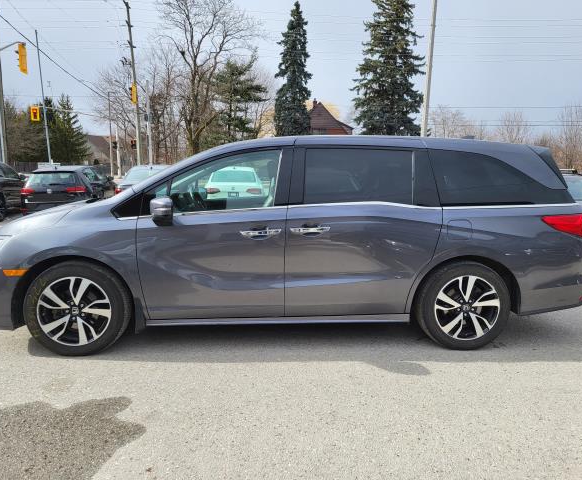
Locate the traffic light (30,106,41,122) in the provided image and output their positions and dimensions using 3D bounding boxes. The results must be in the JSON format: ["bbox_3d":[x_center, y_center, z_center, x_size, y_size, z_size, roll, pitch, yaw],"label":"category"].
[{"bbox_3d":[-18.603,-9.152,35.000,0.650,1.130,0.350,-3,9,-20],"label":"traffic light"}]

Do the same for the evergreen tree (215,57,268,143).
[{"bbox_3d":[-5.602,-13.803,55.018,5.900,13.770,5.900,0,8,0],"label":"evergreen tree"}]

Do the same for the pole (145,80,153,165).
[{"bbox_3d":[-8.630,-6.225,29.430,0.240,6.800,0.240,0,8,0],"label":"pole"}]

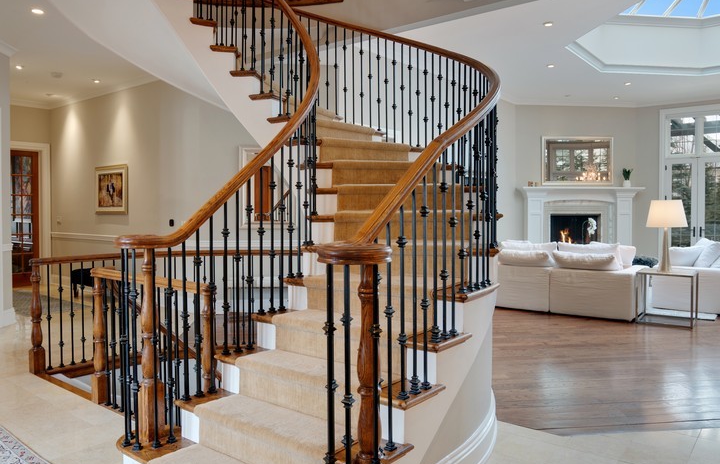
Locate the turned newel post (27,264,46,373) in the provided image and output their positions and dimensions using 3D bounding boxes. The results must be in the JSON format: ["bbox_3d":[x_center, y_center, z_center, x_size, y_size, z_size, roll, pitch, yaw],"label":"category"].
[{"bbox_3d":[-2.665,0.698,4.465,0.090,0.934,0.090,1,1,38],"label":"turned newel post"}]

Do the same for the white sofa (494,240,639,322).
[{"bbox_3d":[2.826,0.643,7.597,2.150,0.880,1.020,1,1,41],"label":"white sofa"}]

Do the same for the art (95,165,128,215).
[{"bbox_3d":[-4.358,-0.723,9.411,1.123,0.841,0.050,1,1,38],"label":"art"}]

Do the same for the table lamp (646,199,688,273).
[{"bbox_3d":[3.794,0.055,6.662,0.510,0.899,0.510,1,1,38],"label":"table lamp"}]

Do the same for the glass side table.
[{"bbox_3d":[3.769,0.801,6.611,0.580,0.590,0.590,1,1,38],"label":"glass side table"}]

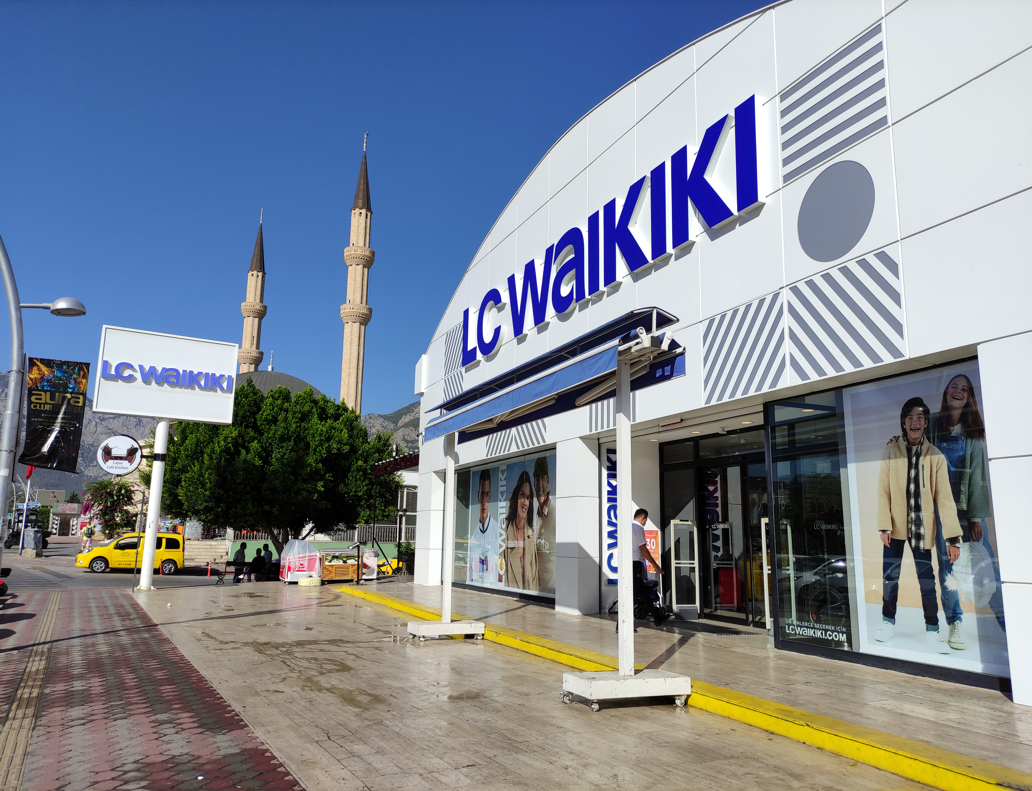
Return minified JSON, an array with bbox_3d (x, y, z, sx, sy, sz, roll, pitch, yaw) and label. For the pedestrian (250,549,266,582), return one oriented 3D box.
[{"bbox_3d":[-9.567,6.274,28.016,0.550,1.270,0.720,7,-12,-27],"label":"pedestrian"}]

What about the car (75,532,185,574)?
[{"bbox_3d":[-16.835,6.856,33.319,4.250,1.810,1.830,7,-12,-30],"label":"car"}]

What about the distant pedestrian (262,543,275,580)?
[{"bbox_3d":[-9.537,6.576,29.344,0.340,1.680,0.480,6,-12,-25],"label":"distant pedestrian"}]

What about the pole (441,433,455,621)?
[{"bbox_3d":[-0.979,1.869,11.326,0.100,2.910,0.100,4,-11,-18],"label":"pole"}]

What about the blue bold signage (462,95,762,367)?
[{"bbox_3d":[0.934,-2.330,14.816,0.140,1.500,11.000,6,-12,-23],"label":"blue bold signage"}]

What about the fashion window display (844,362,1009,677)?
[{"bbox_3d":[4.195,1.228,7.840,0.050,2.950,1.830,6,-12,-23],"label":"fashion window display"}]

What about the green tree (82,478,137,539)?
[{"bbox_3d":[-24.016,6.763,45.000,3.000,3.800,2.800,7,-12,-29],"label":"green tree"}]

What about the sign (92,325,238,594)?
[{"bbox_3d":[-9.921,1.759,21.305,3.600,7.130,0.420,8,-13,-32],"label":"sign"}]

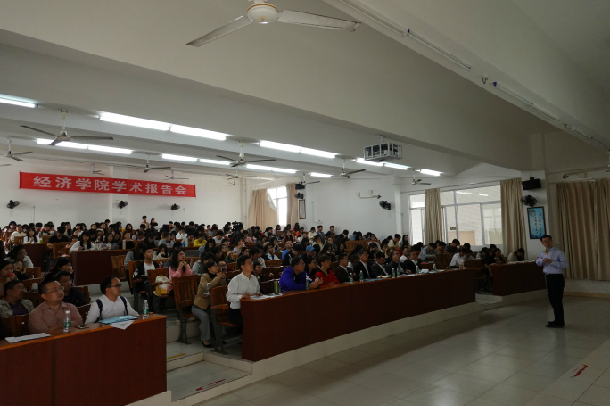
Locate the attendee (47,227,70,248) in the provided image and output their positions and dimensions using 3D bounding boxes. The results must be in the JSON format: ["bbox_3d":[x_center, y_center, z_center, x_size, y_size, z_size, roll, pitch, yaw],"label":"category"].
[{"bbox_3d":[-6.009,1.203,9.947,0.550,1.200,0.700,3,-7,-41],"label":"attendee"}]

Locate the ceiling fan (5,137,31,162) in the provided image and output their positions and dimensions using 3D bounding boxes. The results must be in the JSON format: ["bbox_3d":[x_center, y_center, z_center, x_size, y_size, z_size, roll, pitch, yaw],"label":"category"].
[{"bbox_3d":[-7.389,-1.368,10.208,1.380,0.520,1.380,-2,-5,0],"label":"ceiling fan"}]

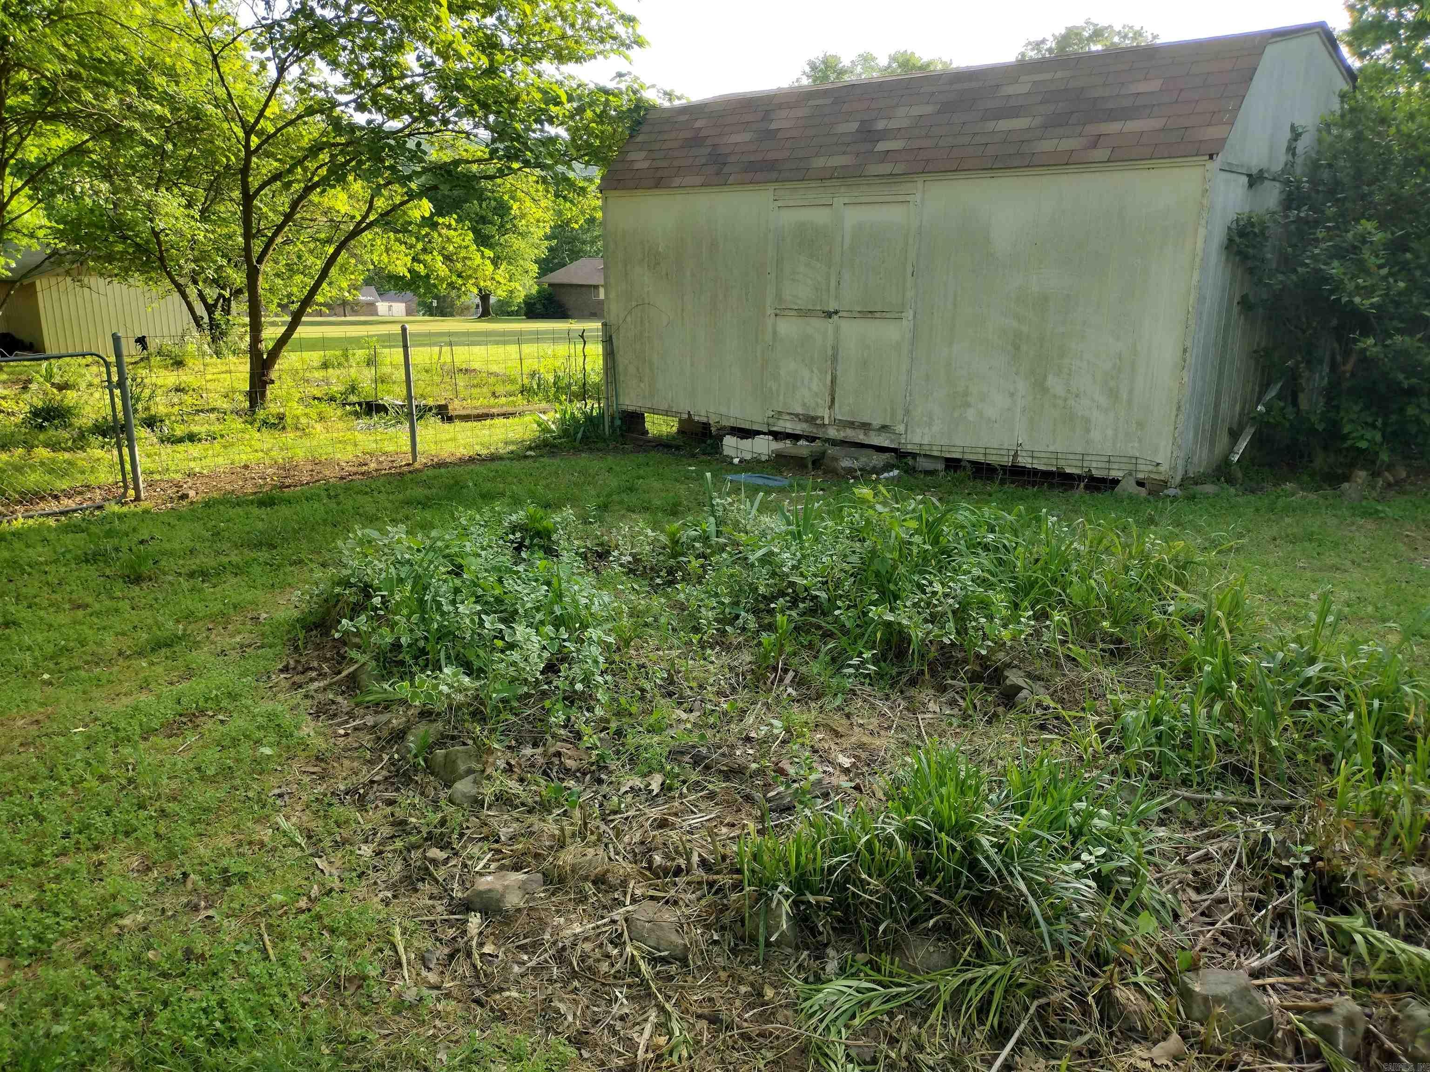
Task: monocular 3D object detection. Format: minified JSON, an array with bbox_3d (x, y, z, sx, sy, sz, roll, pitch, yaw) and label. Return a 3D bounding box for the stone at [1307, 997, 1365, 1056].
[{"bbox_3d":[1.201,0.954,2.165,0.100,0.085,0.085,6,14,22],"label":"stone"}]

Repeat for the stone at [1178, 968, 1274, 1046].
[{"bbox_3d":[1.018,0.939,2.229,0.165,0.100,0.105,5,14,16],"label":"stone"}]

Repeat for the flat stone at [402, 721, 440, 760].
[{"bbox_3d":[-0.992,0.690,3.771,0.120,0.080,0.115,-3,14,-15],"label":"flat stone"}]

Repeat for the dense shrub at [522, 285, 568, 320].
[{"bbox_3d":[-11.418,-15.738,75.000,3.000,2.350,2.700,-1,14,-8],"label":"dense shrub"}]

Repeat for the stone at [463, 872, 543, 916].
[{"bbox_3d":[-0.531,0.895,2.794,0.180,0.060,0.090,-6,15,-26],"label":"stone"}]

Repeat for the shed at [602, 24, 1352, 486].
[{"bbox_3d":[2.291,-2.752,10.821,6.200,3.350,3.660,13,18,42],"label":"shed"}]

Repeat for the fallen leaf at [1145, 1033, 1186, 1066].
[{"bbox_3d":[0.874,0.997,2.165,0.075,0.025,0.055,7,15,25],"label":"fallen leaf"}]

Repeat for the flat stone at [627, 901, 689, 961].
[{"bbox_3d":[-0.132,0.917,2.590,0.135,0.075,0.095,5,14,17],"label":"flat stone"}]

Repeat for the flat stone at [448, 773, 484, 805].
[{"bbox_3d":[-0.760,0.771,3.394,0.105,0.065,0.085,-2,14,-13],"label":"flat stone"}]

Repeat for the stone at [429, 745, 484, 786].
[{"bbox_3d":[-0.820,0.730,3.544,0.160,0.085,0.120,0,13,-4],"label":"stone"}]

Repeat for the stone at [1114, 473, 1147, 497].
[{"bbox_3d":[2.979,-0.372,7.995,0.220,0.170,0.130,13,18,42],"label":"stone"}]

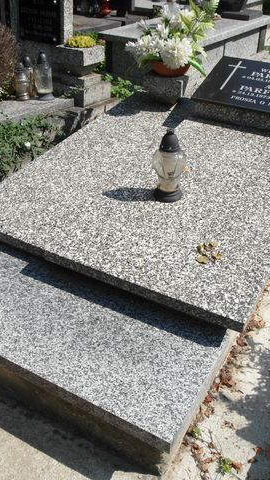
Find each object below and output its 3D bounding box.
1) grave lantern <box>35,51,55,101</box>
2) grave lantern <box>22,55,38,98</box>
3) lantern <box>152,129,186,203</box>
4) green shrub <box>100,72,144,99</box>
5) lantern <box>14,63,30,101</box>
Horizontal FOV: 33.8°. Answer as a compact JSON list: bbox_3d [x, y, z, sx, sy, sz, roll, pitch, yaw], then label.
[{"bbox_3d":[-0.577,-1.055,2.846,0.116,0.294,0.116,0,37,0],"label":"grave lantern"},{"bbox_3d":[-0.652,-1.020,2.748,0.095,0.260,0.095,18,37,24],"label":"grave lantern"},{"bbox_3d":[0.137,-0.287,1.676,0.134,0.265,0.134,1,33,-1],"label":"lantern"},{"bbox_3d":[-0.093,-1.056,3.072,0.300,0.200,0.280,19,41,23],"label":"green shrub"},{"bbox_3d":[-0.734,-1.025,2.869,0.099,0.219,0.099,0,37,0],"label":"lantern"}]

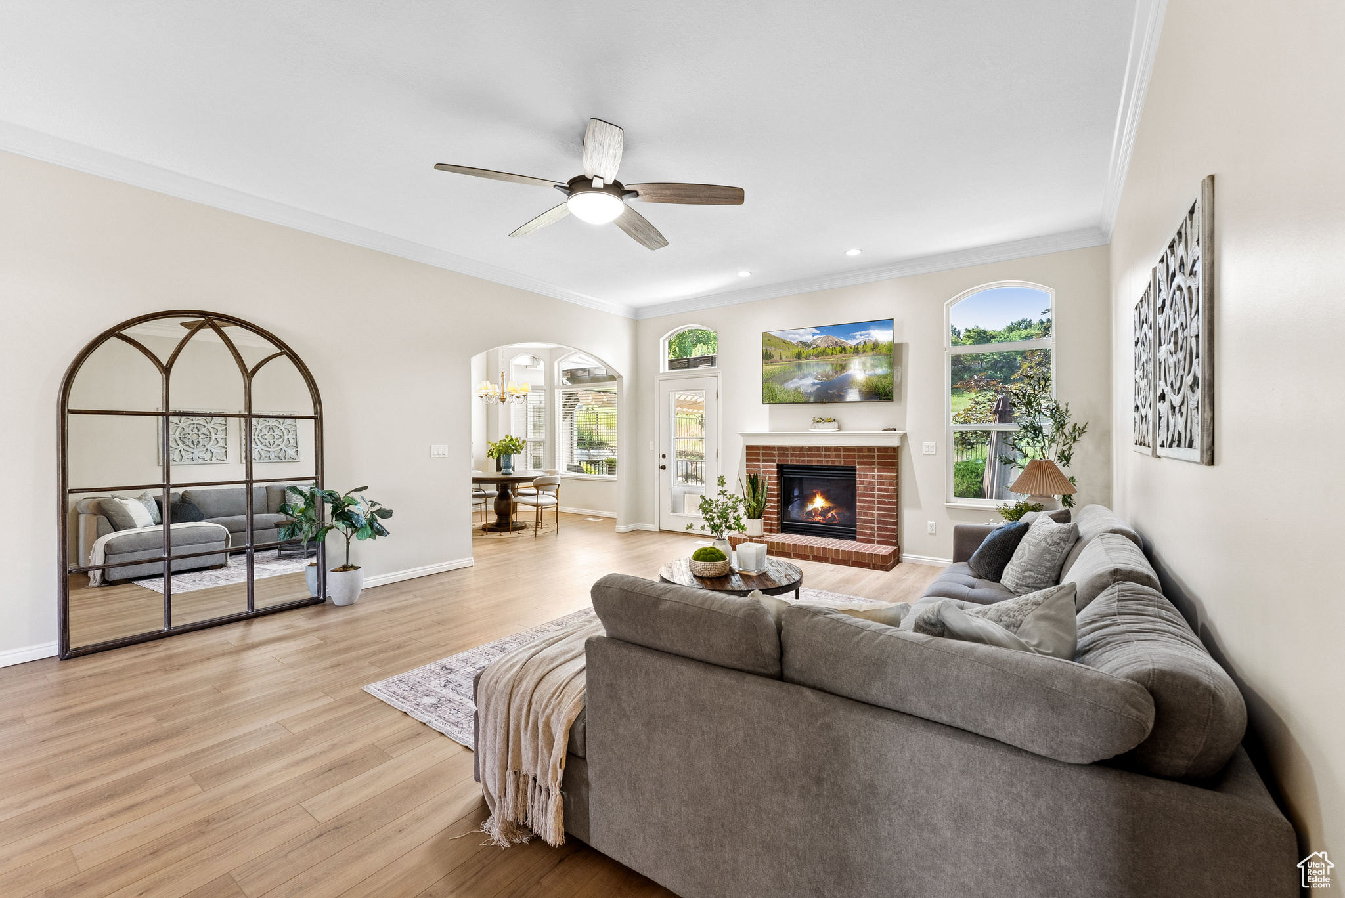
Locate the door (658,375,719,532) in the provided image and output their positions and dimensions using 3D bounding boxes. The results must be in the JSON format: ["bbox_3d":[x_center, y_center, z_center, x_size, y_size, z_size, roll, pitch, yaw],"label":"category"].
[{"bbox_3d":[0.204,0.088,6.820,0.915,2.030,0.080,1,1,37],"label":"door"}]

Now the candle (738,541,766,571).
[{"bbox_3d":[0.490,0.657,3.220,0.140,0.155,0.140,1,1,45],"label":"candle"}]

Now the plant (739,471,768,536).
[{"bbox_3d":[0.895,0.612,5.750,0.290,0.690,0.280,0,1,0],"label":"plant"}]

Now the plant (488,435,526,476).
[{"bbox_3d":[-2.310,0.088,7.300,0.520,0.565,0.500,1,1,37],"label":"plant"}]

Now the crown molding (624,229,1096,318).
[{"bbox_3d":[1.593,-1.834,5.839,5.080,0.130,0.110,0,1,33],"label":"crown molding"}]

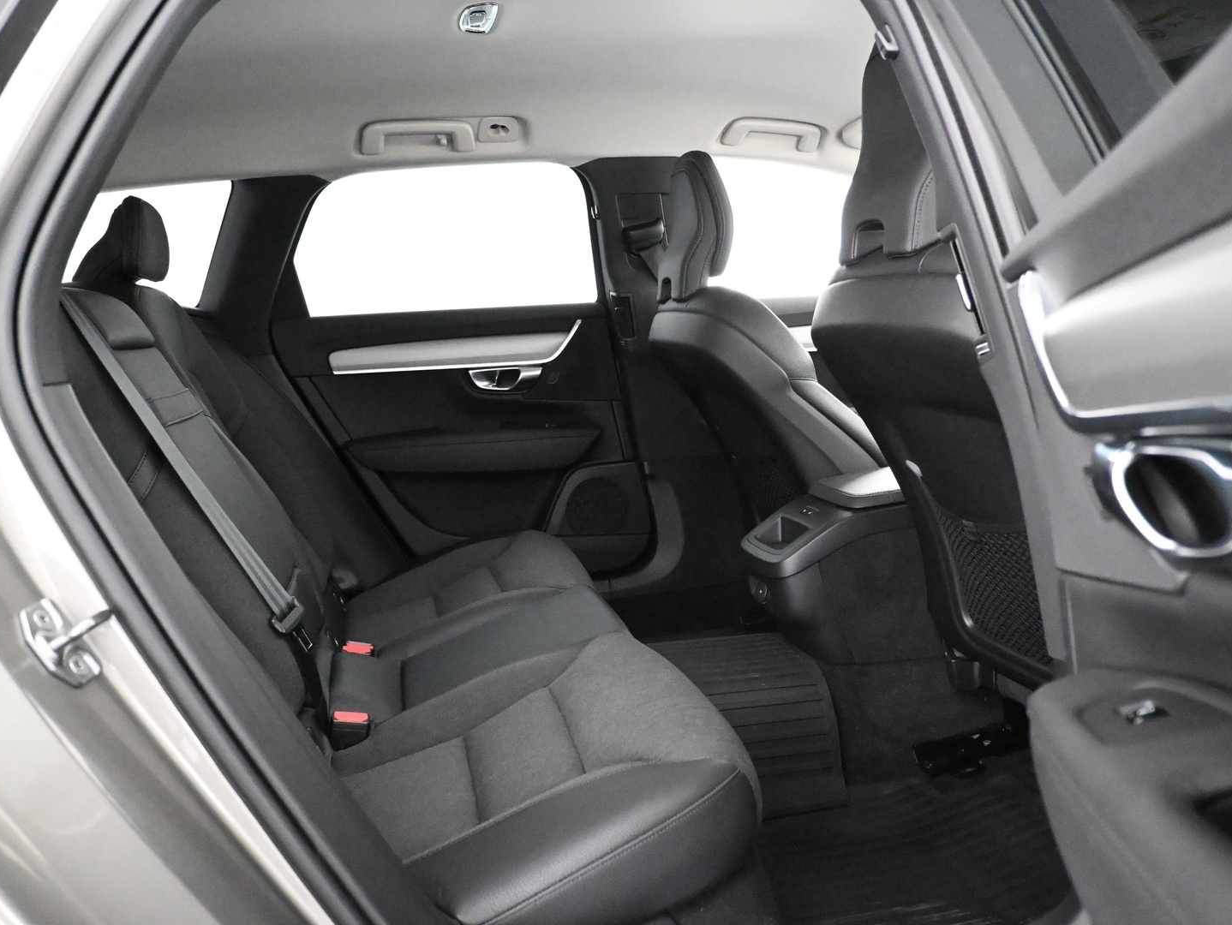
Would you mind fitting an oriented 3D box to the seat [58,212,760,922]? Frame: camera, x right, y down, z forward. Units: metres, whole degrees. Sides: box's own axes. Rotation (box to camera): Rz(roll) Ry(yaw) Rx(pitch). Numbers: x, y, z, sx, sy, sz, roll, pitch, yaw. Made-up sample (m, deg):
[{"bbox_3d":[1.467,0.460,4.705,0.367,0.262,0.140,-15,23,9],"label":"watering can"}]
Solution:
[{"bbox_3d":[-0.403,0.003,1.416,0.860,0.830,1.320,-3,7,-12],"label":"seat"}]

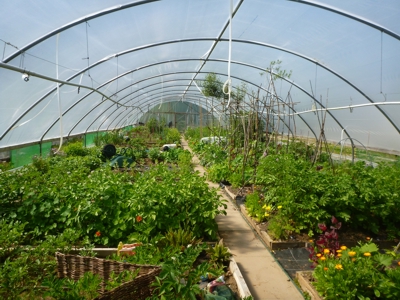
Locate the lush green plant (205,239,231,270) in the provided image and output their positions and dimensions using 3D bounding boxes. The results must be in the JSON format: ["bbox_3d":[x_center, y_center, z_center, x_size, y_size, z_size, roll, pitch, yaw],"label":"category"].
[{"bbox_3d":[0.201,1.129,3.470,0.250,0.240,0.250,-1,5,-6],"label":"lush green plant"}]

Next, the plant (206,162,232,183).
[{"bbox_3d":[0.461,0.553,7.950,0.550,0.450,0.500,-1,5,-6],"label":"plant"}]

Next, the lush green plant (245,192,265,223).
[{"bbox_3d":[0.826,0.871,4.900,0.280,0.380,0.280,-1,5,-6],"label":"lush green plant"}]

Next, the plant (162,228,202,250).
[{"bbox_3d":[-0.218,1.088,3.920,0.430,0.260,0.340,-1,5,-6],"label":"plant"}]

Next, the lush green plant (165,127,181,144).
[{"bbox_3d":[-1.628,-0.868,19.500,0.920,1.000,0.850,-1,5,-6],"label":"lush green plant"}]

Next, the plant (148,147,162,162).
[{"bbox_3d":[-1.596,0.167,11.600,0.490,0.520,0.470,-1,5,-6],"label":"plant"}]

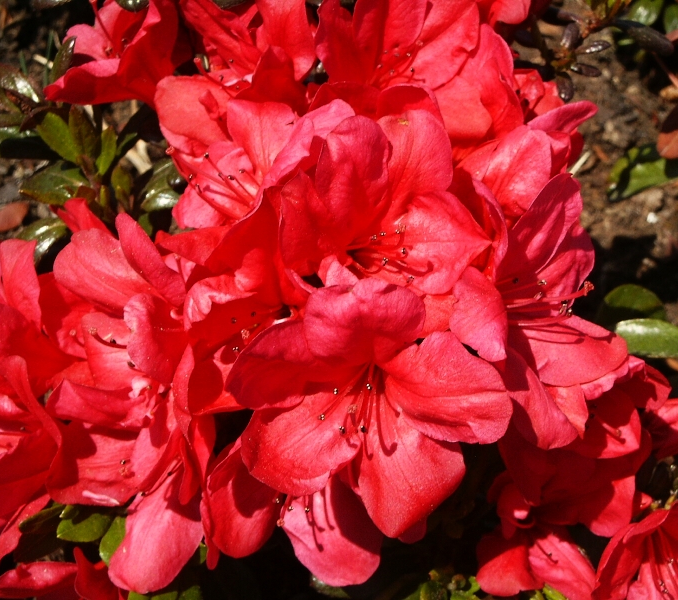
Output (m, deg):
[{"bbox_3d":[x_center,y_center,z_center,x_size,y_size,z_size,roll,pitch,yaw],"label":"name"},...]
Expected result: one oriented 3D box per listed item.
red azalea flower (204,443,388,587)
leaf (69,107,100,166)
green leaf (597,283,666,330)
[{"bbox_3d":[-0.008,0.050,0.455,0.056,0.052,0.038,5,22,11],"label":"red azalea flower"},{"bbox_3d":[-0.067,-0.043,0.478,0.008,0.005,0.018,-12,75,-12],"label":"leaf"},{"bbox_3d":[0.077,0.002,0.475,0.018,0.005,0.013,13,61,7],"label":"green leaf"}]

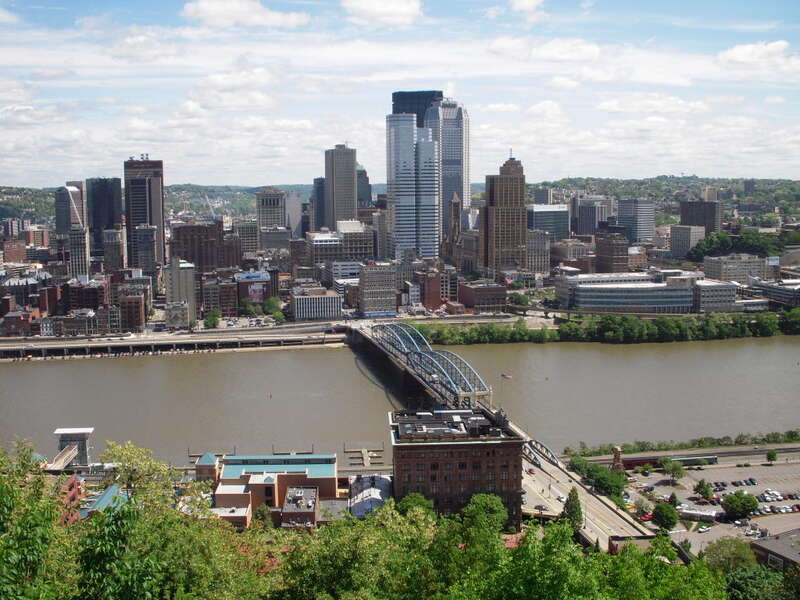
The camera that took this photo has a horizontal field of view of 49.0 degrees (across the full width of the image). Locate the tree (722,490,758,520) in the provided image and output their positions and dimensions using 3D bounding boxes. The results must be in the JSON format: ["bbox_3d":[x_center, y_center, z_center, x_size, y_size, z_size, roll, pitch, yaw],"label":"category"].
[{"bbox_3d":[118.680,70.580,307.070,11.800,9.500,11.800,-1,8,0],"label":"tree"}]

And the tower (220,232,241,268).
[{"bbox_3d":[-179.760,-37.600,941.370,18.600,64.140,30.000,-2,8,-13],"label":"tower"}]

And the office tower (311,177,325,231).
[{"bbox_3d":[-122.410,-129.210,1374.690,30.000,119.000,32.000,-3,8,-13],"label":"office tower"}]

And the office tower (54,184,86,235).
[{"bbox_3d":[-467.170,-105.250,1258.410,32.000,129.500,32.000,2,8,19],"label":"office tower"}]

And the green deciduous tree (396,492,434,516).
[{"bbox_3d":[5.120,69.850,278.520,12.000,16.580,12.000,-2,7,-13],"label":"green deciduous tree"}]

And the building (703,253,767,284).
[{"bbox_3d":[359.300,-27.140,942.530,50.000,40.230,32.000,-2,7,-13],"label":"building"}]

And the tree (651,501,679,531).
[{"bbox_3d":[87.140,71.330,288.710,8.600,9.870,8.600,-2,7,-13],"label":"tree"}]

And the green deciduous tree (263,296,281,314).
[{"bbox_3d":[-116.420,6.660,789.440,14.000,16.500,14.000,-1,8,0],"label":"green deciduous tree"}]

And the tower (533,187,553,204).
[{"bbox_3d":[332.600,-233.900,2043.180,35.000,49.000,24.000,3,9,29],"label":"tower"}]

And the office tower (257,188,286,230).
[{"bbox_3d":[-180.480,-102.040,1241.980,36.000,107.500,56.000,-2,8,-10],"label":"office tower"}]

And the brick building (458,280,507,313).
[{"bbox_3d":[75.720,-2.720,825.430,33.000,22.000,40.000,-2,8,-10],"label":"brick building"}]

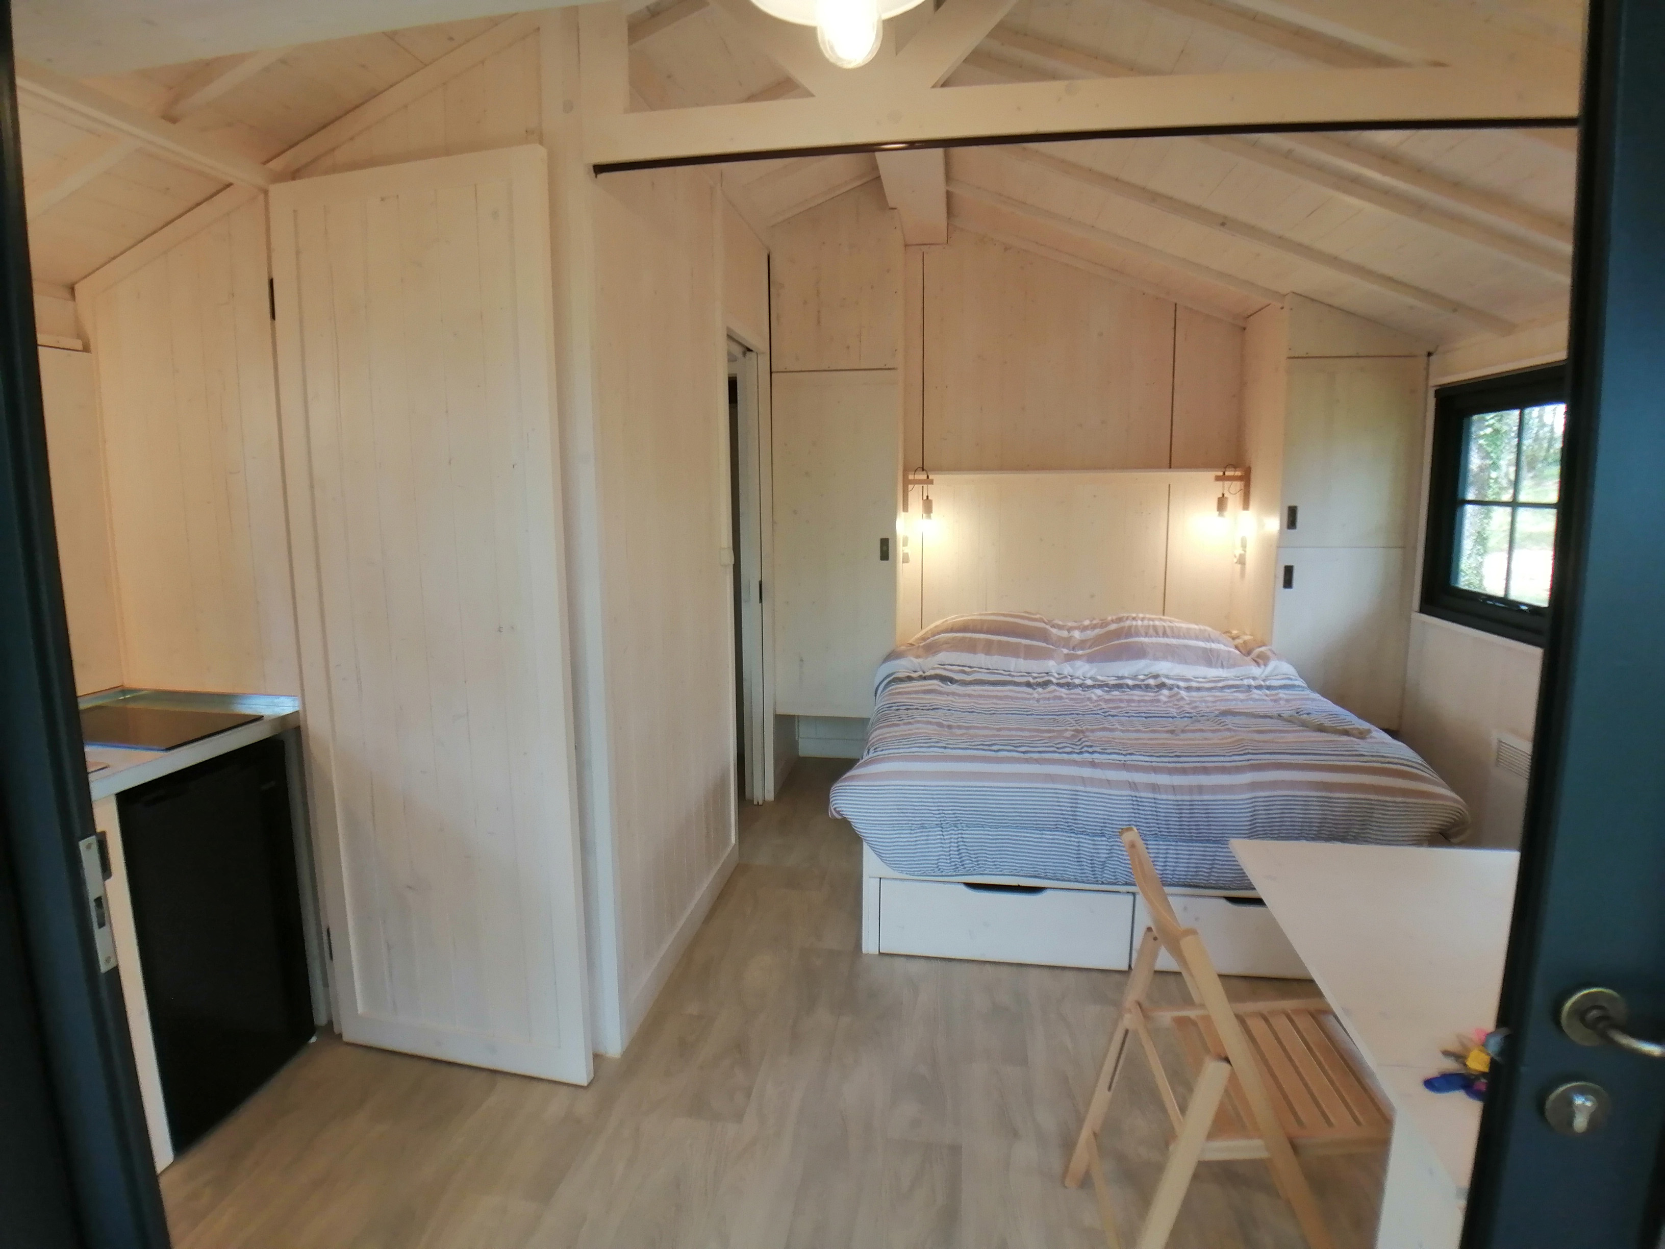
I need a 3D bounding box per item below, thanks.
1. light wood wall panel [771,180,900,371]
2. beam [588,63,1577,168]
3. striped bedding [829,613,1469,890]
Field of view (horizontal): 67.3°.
[{"bbox_3d":[0.009,-1.350,4.876,0.514,0.712,0.027,1,7,6],"label":"light wood wall panel"},{"bbox_3d":[0.500,-1.053,2.614,2.069,0.134,0.089,1,7,6],"label":"beam"},{"bbox_3d":[0.951,0.348,4.491,1.651,0.514,2.343,1,7,6],"label":"striped bedding"}]

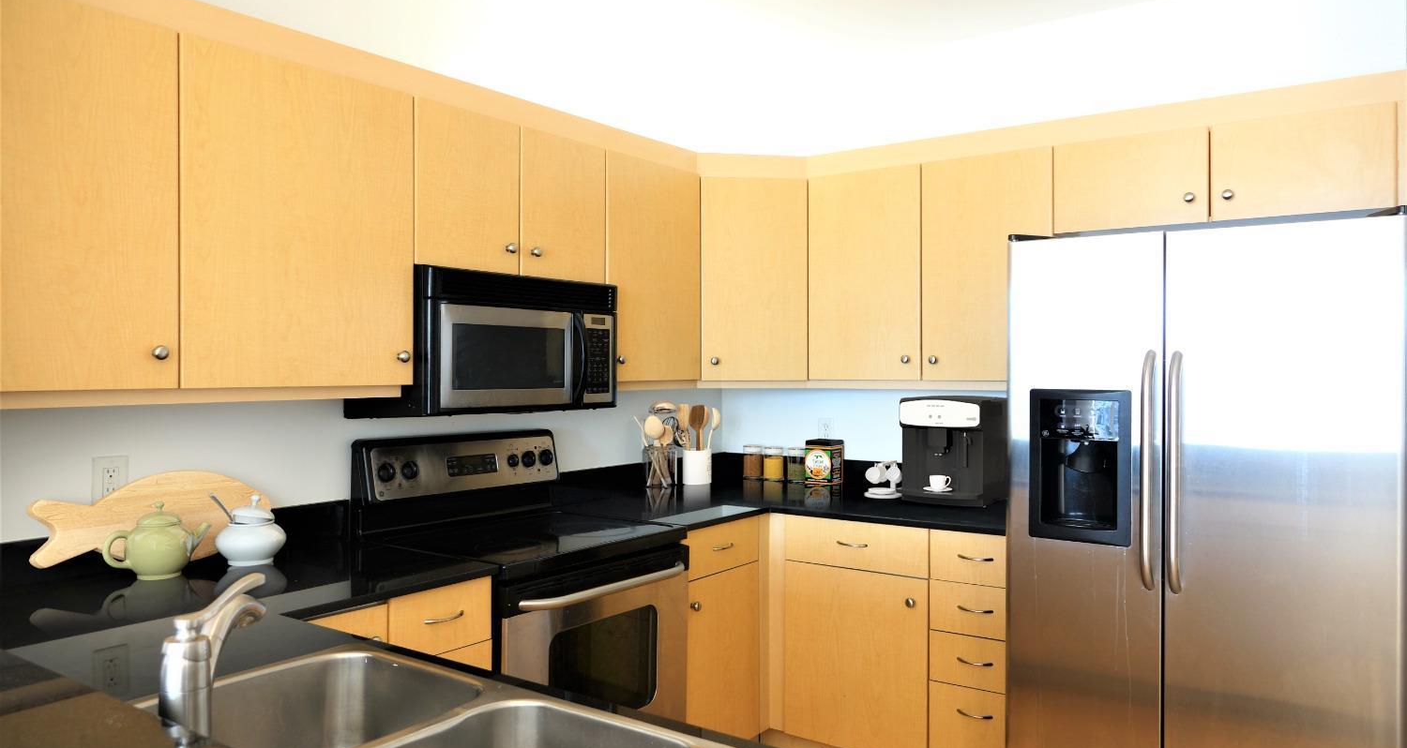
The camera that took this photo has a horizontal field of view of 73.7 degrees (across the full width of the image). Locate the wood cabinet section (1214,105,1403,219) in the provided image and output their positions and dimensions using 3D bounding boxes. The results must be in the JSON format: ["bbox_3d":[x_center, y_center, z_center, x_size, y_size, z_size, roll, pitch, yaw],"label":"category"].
[{"bbox_3d":[1.780,-0.593,2.784,0.448,0.285,0.313,0,0,36],"label":"wood cabinet section"}]

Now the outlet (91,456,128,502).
[{"bbox_3d":[-1.402,0.256,2.219,0.009,0.117,0.074,0,0,36],"label":"outlet"}]

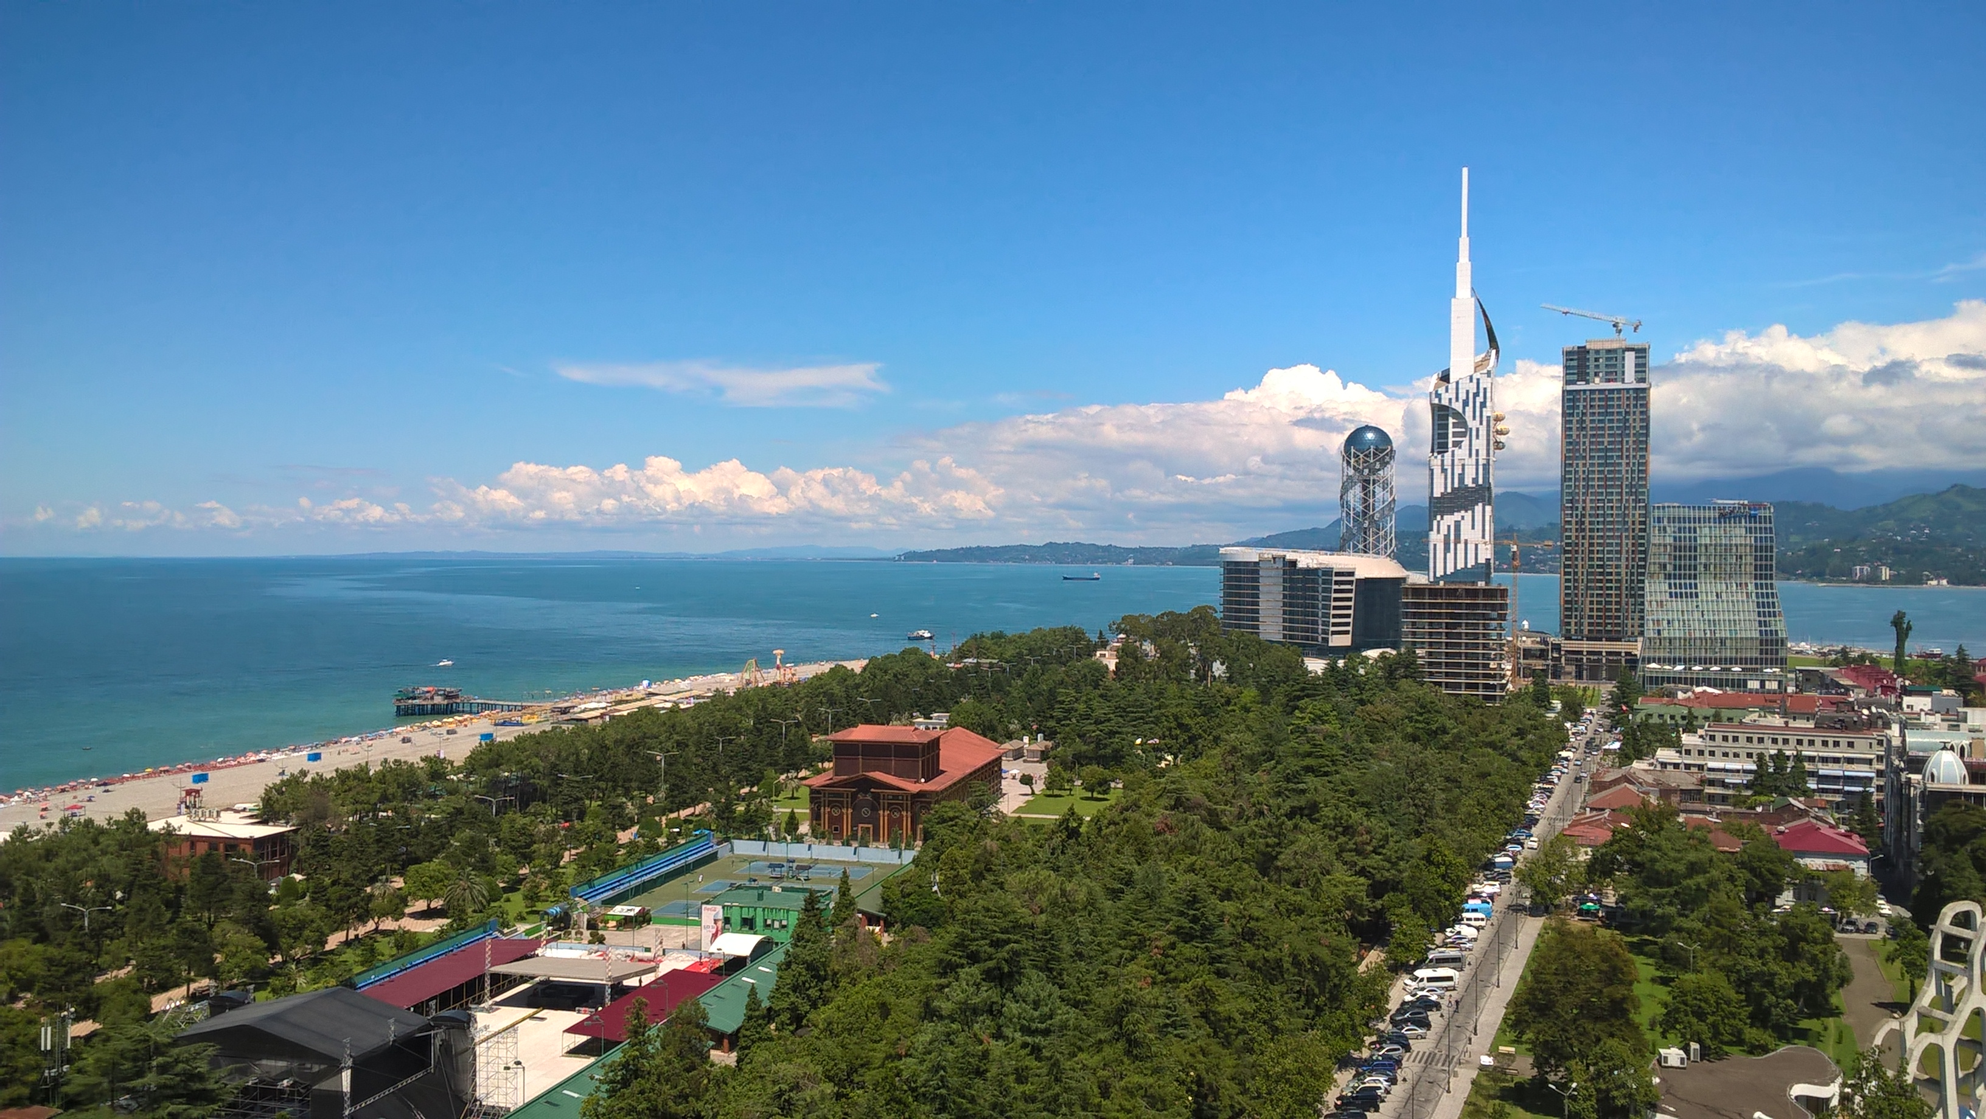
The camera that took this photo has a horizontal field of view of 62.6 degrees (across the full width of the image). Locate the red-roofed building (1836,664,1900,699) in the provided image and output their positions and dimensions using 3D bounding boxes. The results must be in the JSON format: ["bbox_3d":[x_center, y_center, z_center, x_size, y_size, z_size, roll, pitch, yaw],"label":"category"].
[{"bbox_3d":[349.000,50.180,652.000,23.000,15.000,20.000,0,0,23],"label":"red-roofed building"}]

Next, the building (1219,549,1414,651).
[{"bbox_3d":[140.000,25.967,722.000,29.000,61.000,88.000,0,0,-32],"label":"building"}]

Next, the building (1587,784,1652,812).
[{"bbox_3d":[133.000,52.585,346.000,14.000,9.500,13.500,0,0,23],"label":"building"}]

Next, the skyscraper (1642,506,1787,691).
[{"bbox_3d":[299.500,16.865,680.000,53.000,81.000,28.000,0,0,17],"label":"skyscraper"}]

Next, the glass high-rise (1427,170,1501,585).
[{"bbox_3d":[174.500,-43.072,602.000,26.000,200.000,26.000,0,0,19],"label":"glass high-rise"}]

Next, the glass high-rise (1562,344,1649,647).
[{"bbox_3d":[290.000,-22.908,774.000,38.000,160.000,29.000,0,0,23],"label":"glass high-rise"}]

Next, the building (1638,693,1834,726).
[{"bbox_3d":[241.000,50.433,530.000,58.000,14.000,15.000,0,0,23],"label":"building"}]

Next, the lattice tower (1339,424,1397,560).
[{"bbox_3d":[202.500,-8.607,883.000,29.500,130.000,29.500,0,0,15],"label":"lattice tower"}]

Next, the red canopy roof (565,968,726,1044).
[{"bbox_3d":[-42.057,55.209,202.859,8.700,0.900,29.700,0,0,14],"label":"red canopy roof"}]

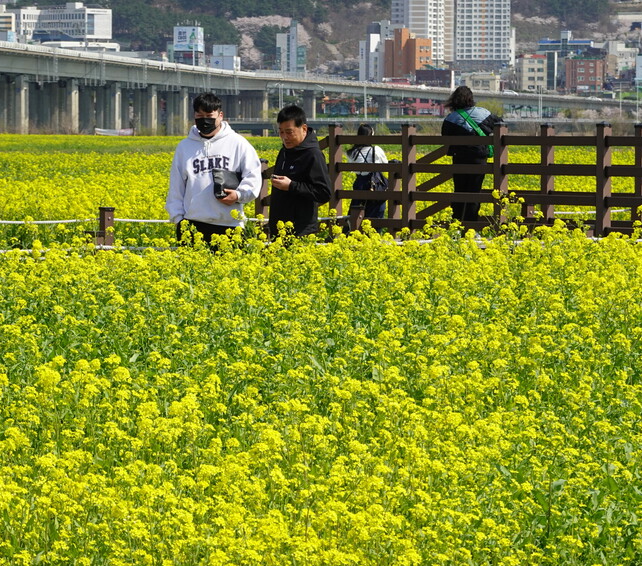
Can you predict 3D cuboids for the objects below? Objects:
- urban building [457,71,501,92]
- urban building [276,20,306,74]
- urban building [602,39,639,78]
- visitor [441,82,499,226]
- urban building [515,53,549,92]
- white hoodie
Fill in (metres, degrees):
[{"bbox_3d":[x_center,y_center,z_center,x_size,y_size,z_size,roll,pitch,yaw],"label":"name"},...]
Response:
[{"bbox_3d":[51.062,-64.188,1020.000,12.000,7.000,9.500,0,3,-2],"label":"urban building"},{"bbox_3d":[-11.389,-90.529,1230.000,11.300,21.500,10.000,0,3,-2],"label":"urban building"},{"bbox_3d":[107.520,-79.969,1140.000,10.500,13.300,9.500,0,3,-10],"label":"urban building"},{"bbox_3d":[1.548,-1.238,33.000,0.560,1.600,0.420,0,3,8],"label":"visitor"},{"bbox_3d":[72.675,-72.330,1100.000,9.000,13.000,10.000,0,3,-10],"label":"urban building"},{"bbox_3d":[-0.685,-0.705,20.500,0.600,0.680,0.360,0,3,10],"label":"white hoodie"}]

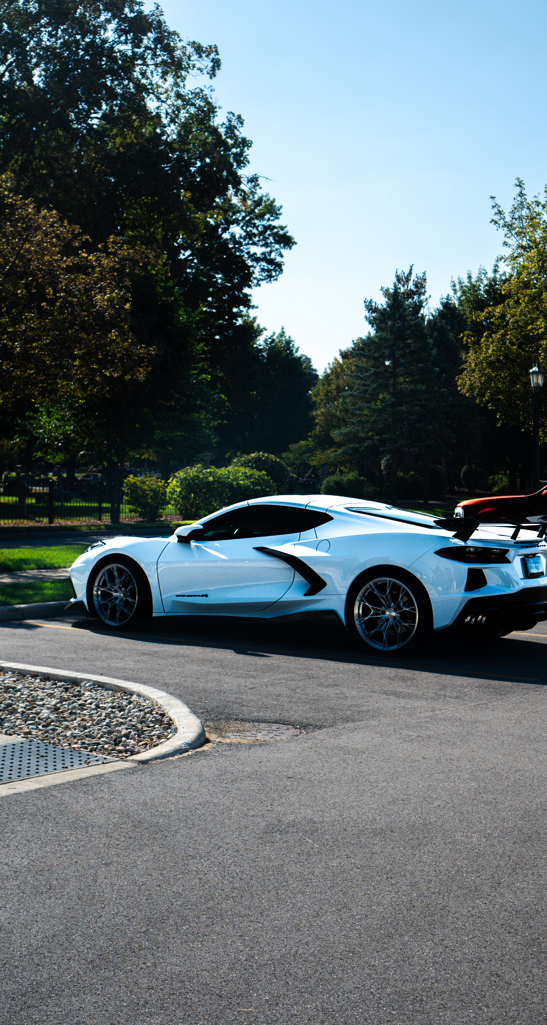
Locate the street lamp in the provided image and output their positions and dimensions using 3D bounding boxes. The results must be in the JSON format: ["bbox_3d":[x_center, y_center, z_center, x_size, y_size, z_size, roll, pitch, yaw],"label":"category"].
[{"bbox_3d":[7.314,-1.846,40.944,0.450,4.580,0.450,1,1,10],"label":"street lamp"}]

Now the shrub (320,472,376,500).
[{"bbox_3d":[3.800,-1.230,74.980,2.800,1.636,2.400,0,1,3],"label":"shrub"}]

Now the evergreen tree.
[{"bbox_3d":[5.574,-5.713,67.866,5.335,10.971,5.335,0,1,5],"label":"evergreen tree"}]

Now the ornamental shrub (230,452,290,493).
[{"bbox_3d":[-0.508,-1.131,55.972,2.303,2.312,2.200,0,1,-1],"label":"ornamental shrub"}]

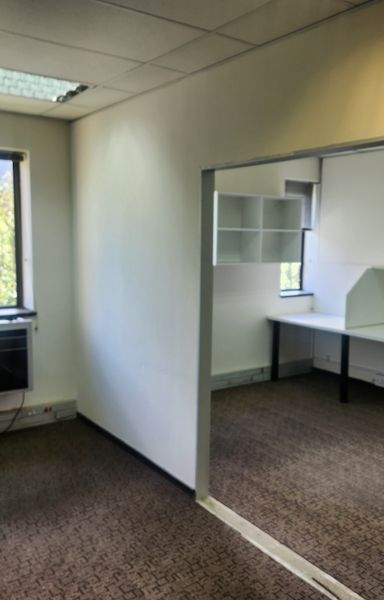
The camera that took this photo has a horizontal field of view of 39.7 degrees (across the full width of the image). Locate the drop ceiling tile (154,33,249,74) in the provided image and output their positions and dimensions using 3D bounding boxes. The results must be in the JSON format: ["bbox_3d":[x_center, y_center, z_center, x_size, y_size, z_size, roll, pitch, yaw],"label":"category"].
[{"bbox_3d":[0.032,-1.323,2.847,0.314,0.025,0.600,-4,9,-36],"label":"drop ceiling tile"}]

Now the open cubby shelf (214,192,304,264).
[{"bbox_3d":[0.602,-0.720,5.512,1.210,0.687,0.350,-4,9,-36],"label":"open cubby shelf"}]

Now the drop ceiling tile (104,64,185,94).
[{"bbox_3d":[-0.324,-1.385,3.326,0.314,0.025,0.600,-4,9,-36],"label":"drop ceiling tile"}]

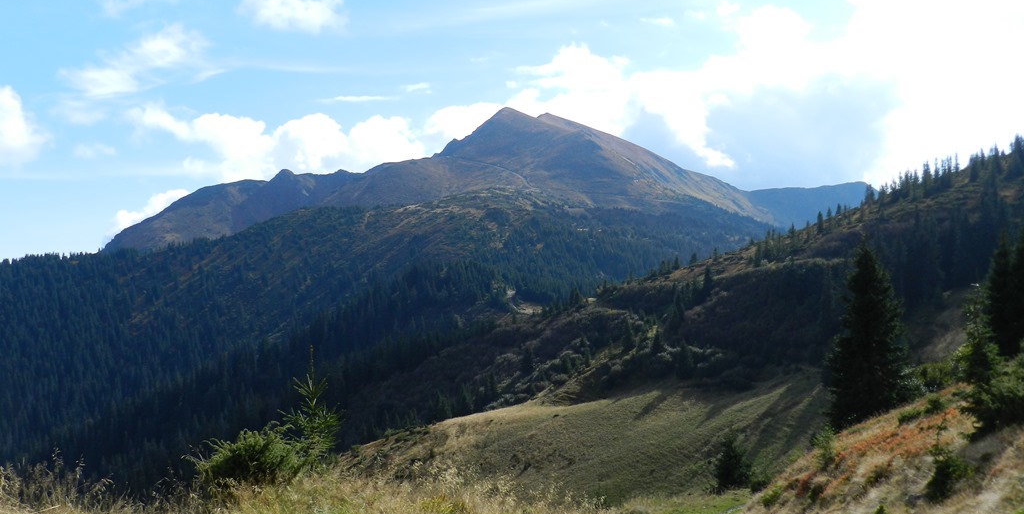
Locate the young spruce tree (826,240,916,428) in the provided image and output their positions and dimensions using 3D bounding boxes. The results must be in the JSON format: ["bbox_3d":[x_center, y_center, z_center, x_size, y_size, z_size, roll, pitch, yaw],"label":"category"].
[{"bbox_3d":[13.320,3.010,42.000,3.300,7.290,3.300,0,0,0],"label":"young spruce tree"}]

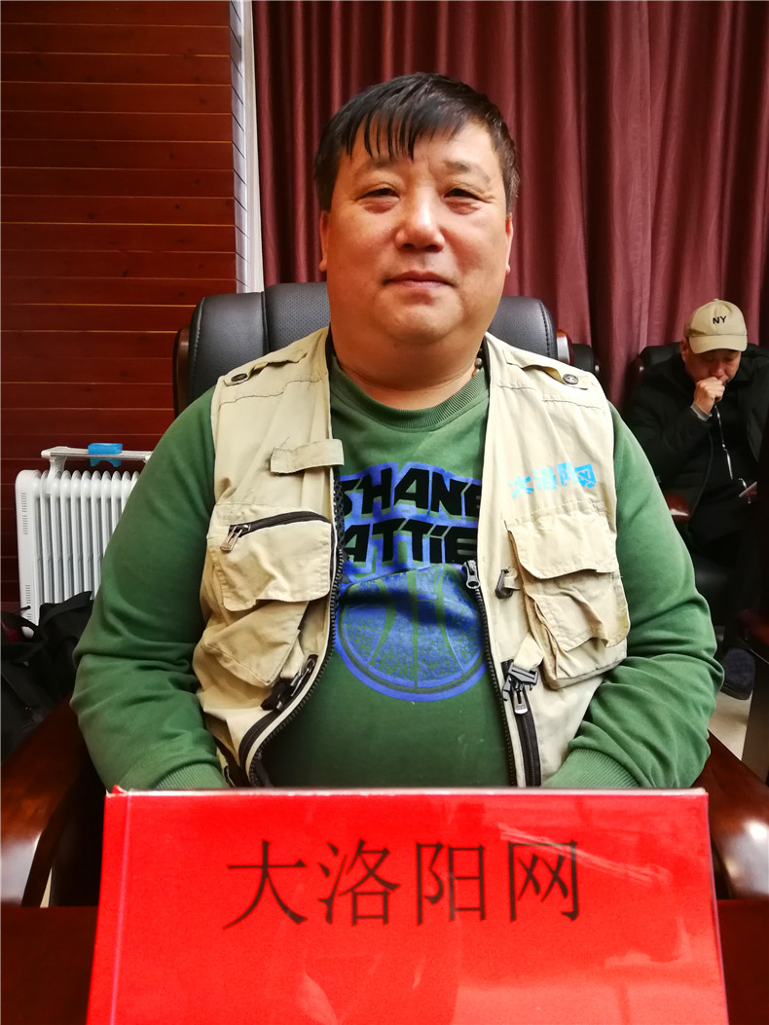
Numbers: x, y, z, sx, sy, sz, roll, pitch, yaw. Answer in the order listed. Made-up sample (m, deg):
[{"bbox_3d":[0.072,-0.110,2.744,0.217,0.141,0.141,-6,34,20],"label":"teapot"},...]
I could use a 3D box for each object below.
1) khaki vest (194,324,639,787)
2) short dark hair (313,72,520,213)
[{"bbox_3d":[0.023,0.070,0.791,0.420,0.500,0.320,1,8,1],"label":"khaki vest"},{"bbox_3d":[0.032,-0.331,0.773,0.190,0.175,0.210,1,8,2],"label":"short dark hair"}]

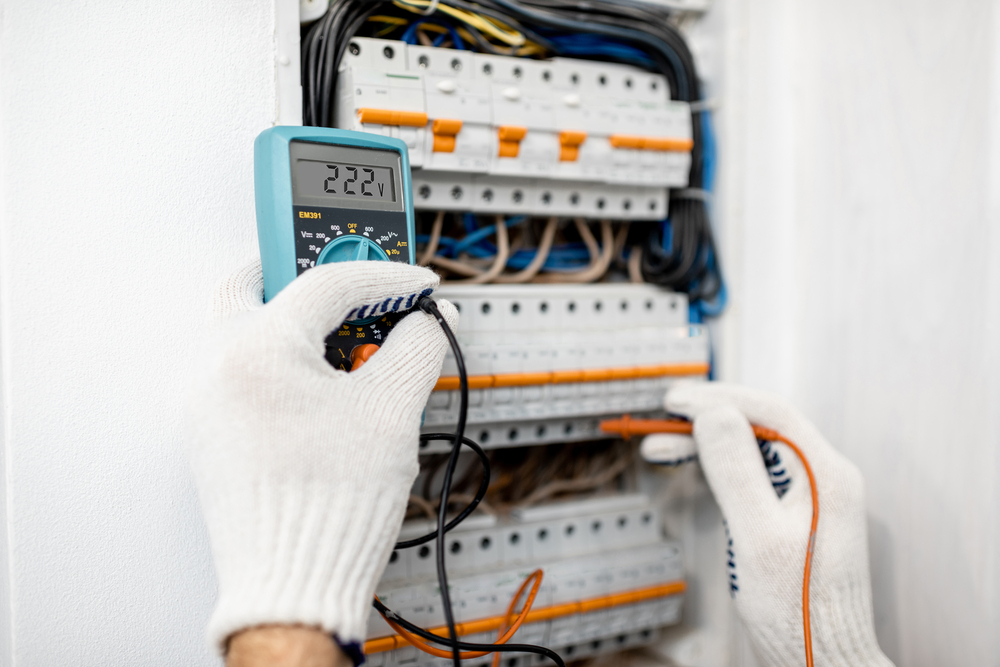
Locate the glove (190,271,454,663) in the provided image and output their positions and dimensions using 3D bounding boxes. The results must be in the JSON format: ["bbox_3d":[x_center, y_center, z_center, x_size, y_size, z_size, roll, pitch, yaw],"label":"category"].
[{"bbox_3d":[-0.077,0.049,0.402,0.095,0.158,0.100,-4,-9,40],"label":"glove"}]

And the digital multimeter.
[{"bbox_3d":[-0.071,-0.021,0.435,0.071,0.138,0.035,-2,-4,-38],"label":"digital multimeter"}]

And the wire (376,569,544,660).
[{"bbox_3d":[-0.018,0.126,0.435,0.077,0.042,0.035,-2,4,-29],"label":"wire"}]

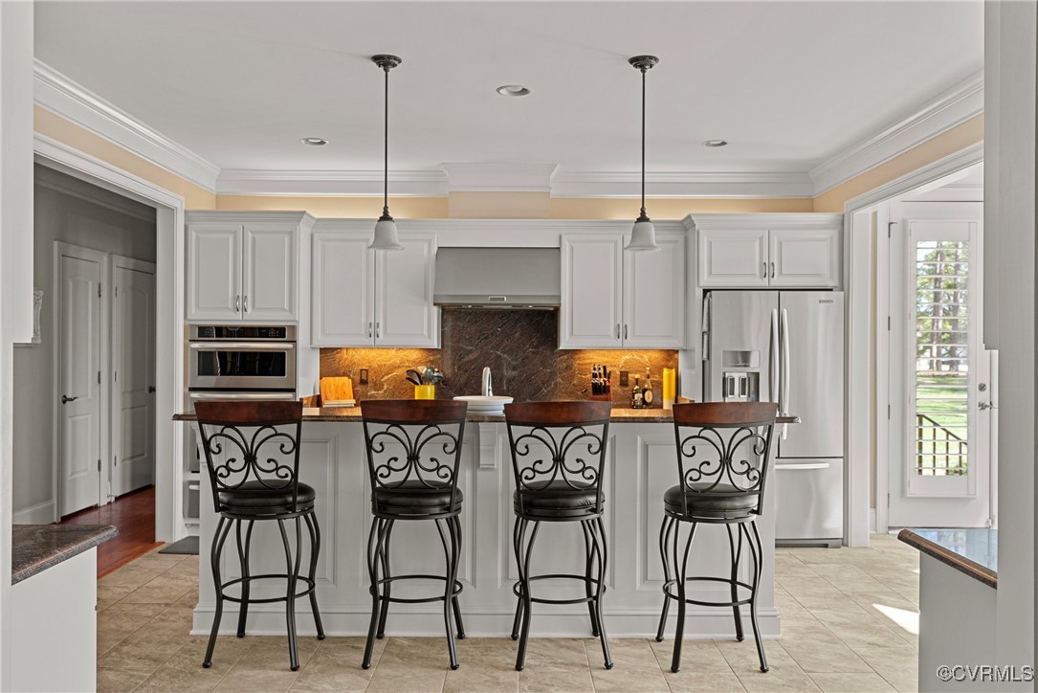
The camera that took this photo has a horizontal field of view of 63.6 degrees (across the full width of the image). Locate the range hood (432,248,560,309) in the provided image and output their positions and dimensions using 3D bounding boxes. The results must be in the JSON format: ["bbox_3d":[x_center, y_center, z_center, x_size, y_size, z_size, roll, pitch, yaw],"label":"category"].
[{"bbox_3d":[-0.157,-0.512,6.260,0.914,0.445,0.480,0,0,0],"label":"range hood"}]

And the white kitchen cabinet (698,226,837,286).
[{"bbox_3d":[1.771,-0.635,6.223,1.026,0.439,0.600,0,0,0],"label":"white kitchen cabinet"}]

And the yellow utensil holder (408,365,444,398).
[{"bbox_3d":[-0.699,0.305,6.299,0.265,0.310,0.170,0,0,0],"label":"yellow utensil holder"}]

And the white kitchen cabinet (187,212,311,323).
[{"bbox_3d":[-1.925,-0.557,6.200,0.850,0.775,0.660,0,0,-1],"label":"white kitchen cabinet"}]

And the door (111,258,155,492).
[{"bbox_3d":[-3.585,0.322,7.790,0.050,2.040,0.790,0,0,-1],"label":"door"}]

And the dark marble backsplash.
[{"bbox_3d":[-0.145,0.083,6.535,2.800,0.760,0.030,0,0,-1],"label":"dark marble backsplash"}]

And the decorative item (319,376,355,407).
[{"bbox_3d":[-1.366,0.347,6.318,0.265,0.220,0.150,0,0,-20],"label":"decorative item"}]

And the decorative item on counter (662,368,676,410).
[{"bbox_3d":[1.123,0.316,6.242,0.096,0.305,0.096,0,0,0],"label":"decorative item on counter"}]

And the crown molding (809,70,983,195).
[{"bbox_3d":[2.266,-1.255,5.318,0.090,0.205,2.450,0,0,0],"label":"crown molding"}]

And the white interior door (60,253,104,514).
[{"bbox_3d":[-3.575,0.317,6.800,0.045,2.030,0.610,0,0,0],"label":"white interior door"}]

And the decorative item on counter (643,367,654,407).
[{"bbox_3d":[0.988,0.318,6.380,0.078,0.315,0.078,0,0,0],"label":"decorative item on counter"}]

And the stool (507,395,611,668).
[{"bbox_3d":[0.167,0.804,3.711,0.445,1.150,0.510,0,0,0],"label":"stool"}]

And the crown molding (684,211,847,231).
[{"bbox_3d":[1.745,-0.876,6.040,1.080,0.128,0.300,0,0,-1],"label":"crown molding"}]

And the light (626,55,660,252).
[{"bbox_3d":[0.588,-0.903,3.955,0.172,0.893,0.172,0,0,0],"label":"light"}]

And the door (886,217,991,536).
[{"bbox_3d":[3.147,0.136,6.250,0.765,2.420,0.055,0,0,0],"label":"door"}]

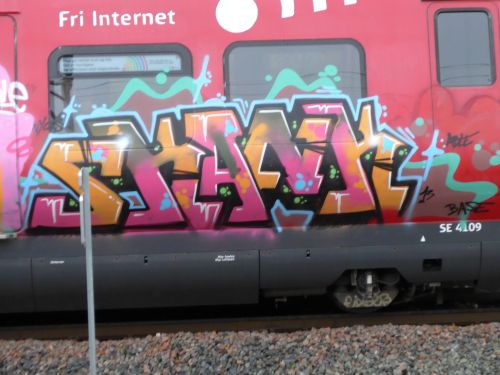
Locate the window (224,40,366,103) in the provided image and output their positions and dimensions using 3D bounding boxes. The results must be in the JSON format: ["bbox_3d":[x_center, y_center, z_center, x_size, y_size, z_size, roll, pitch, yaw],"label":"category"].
[{"bbox_3d":[0.484,-0.998,15.528,1.495,1.102,0.060,-2,-7,-3],"label":"window"}]

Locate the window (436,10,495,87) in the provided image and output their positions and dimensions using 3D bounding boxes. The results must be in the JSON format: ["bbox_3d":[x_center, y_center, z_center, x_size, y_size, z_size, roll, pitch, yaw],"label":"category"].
[{"bbox_3d":[2.271,-1.476,15.688,0.617,0.836,0.060,-2,-7,-3],"label":"window"}]

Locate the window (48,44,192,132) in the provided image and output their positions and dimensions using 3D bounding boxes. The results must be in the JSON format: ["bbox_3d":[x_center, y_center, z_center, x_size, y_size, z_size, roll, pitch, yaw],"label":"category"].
[{"bbox_3d":[-1.329,-0.942,15.425,1.495,1.102,0.060,-2,-7,-3],"label":"window"}]

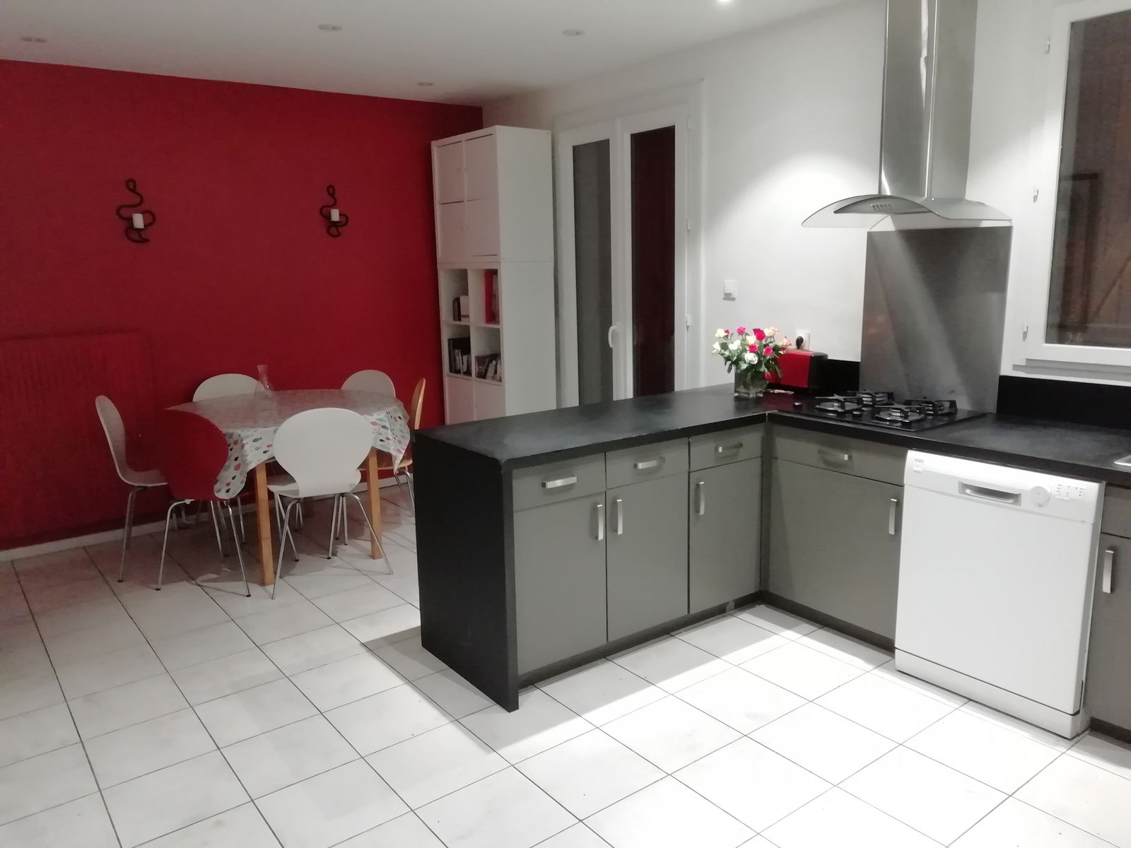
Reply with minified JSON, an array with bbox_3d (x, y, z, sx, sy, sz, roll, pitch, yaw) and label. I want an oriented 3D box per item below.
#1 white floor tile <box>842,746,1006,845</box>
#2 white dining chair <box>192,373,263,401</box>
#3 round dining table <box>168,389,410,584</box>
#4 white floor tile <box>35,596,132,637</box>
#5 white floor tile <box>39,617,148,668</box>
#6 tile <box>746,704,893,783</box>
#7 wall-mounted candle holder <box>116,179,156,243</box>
[{"bbox_3d":[1.016,1.049,2.420,0.333,0.010,0.333,-9,14,-36],"label":"white floor tile"},{"bbox_3d":[-1.809,0.174,4.898,0.520,0.875,0.520,-9,13,-33],"label":"white dining chair"},{"bbox_3d":[-1.475,0.287,4.551,1.230,0.770,1.230,-1,11,0],"label":"round dining table"},{"bbox_3d":[-2.154,0.856,3.786,0.331,0.010,0.331,-9,14,-36],"label":"white floor tile"},{"bbox_3d":[-1.950,0.898,3.526,0.333,0.010,0.333,-9,14,-36],"label":"white floor tile"},{"bbox_3d":[0.812,1.003,2.683,0.333,0.010,0.333,-9,14,-36],"label":"tile"},{"bbox_3d":[-2.324,-1.153,4.602,0.195,0.345,0.090,-9,14,-36],"label":"wall-mounted candle holder"}]

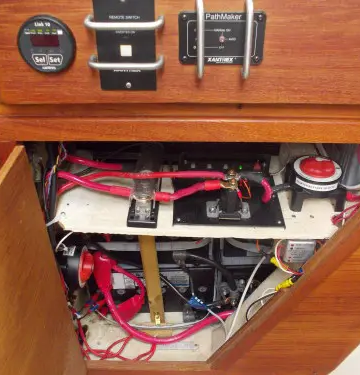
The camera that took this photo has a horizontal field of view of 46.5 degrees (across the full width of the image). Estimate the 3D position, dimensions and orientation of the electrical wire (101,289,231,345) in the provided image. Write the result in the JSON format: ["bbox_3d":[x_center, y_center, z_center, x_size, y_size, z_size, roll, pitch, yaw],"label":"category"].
[{"bbox_3d":[-0.022,0.277,0.900,0.280,0.110,0.085,2,34,1],"label":"electrical wire"}]

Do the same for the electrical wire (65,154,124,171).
[{"bbox_3d":[-0.181,-0.052,0.875,0.121,0.030,0.040,2,34,1],"label":"electrical wire"}]

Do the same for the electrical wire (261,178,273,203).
[{"bbox_3d":[0.170,0.006,0.822,0.024,0.054,0.026,2,34,1],"label":"electrical wire"}]

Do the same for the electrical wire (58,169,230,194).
[{"bbox_3d":[-0.076,-0.010,0.825,0.325,0.047,0.045,2,34,1],"label":"electrical wire"}]

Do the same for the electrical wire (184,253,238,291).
[{"bbox_3d":[0.080,0.213,1.060,0.130,0.055,0.110,2,34,1],"label":"electrical wire"}]

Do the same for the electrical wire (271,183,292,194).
[{"bbox_3d":[0.205,0.002,0.840,0.040,0.020,0.025,2,34,1],"label":"electrical wire"}]

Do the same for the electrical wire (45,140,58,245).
[{"bbox_3d":[-0.233,0.020,0.764,0.028,0.225,0.032,7,30,-2],"label":"electrical wire"}]

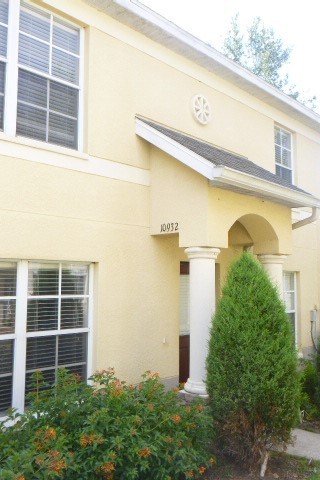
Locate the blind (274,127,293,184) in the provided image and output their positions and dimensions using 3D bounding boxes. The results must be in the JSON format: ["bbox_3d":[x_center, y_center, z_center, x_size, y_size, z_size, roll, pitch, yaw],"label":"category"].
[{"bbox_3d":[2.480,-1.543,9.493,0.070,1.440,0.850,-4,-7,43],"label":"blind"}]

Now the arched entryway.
[{"bbox_3d":[1.153,0.857,6.566,0.480,2.450,2.173,-4,-7,43],"label":"arched entryway"}]

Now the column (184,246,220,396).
[{"bbox_3d":[0.535,1.008,5.866,0.450,1.840,0.450,0,-5,0],"label":"column"}]

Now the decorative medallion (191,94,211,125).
[{"bbox_3d":[0.658,-2.070,7.342,0.060,0.500,0.510,-4,-7,43],"label":"decorative medallion"}]

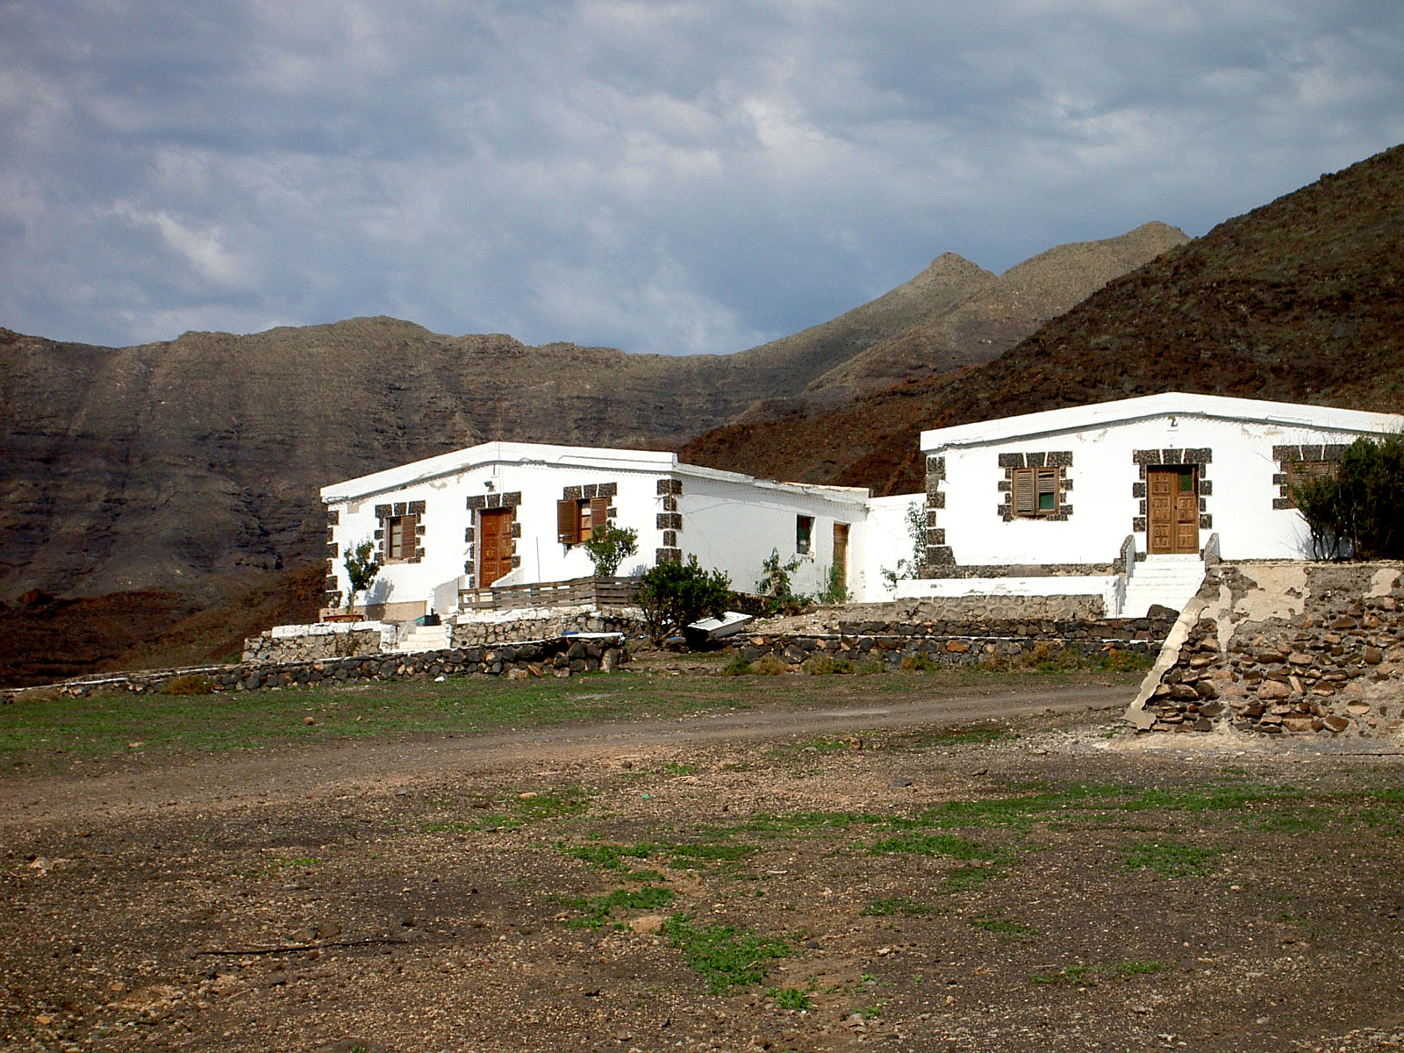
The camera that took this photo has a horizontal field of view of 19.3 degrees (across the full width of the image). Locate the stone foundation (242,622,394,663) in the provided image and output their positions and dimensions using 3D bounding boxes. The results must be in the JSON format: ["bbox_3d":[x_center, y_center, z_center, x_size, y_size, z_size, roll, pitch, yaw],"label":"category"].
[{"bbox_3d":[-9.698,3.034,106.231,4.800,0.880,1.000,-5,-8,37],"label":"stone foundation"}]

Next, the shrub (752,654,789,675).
[{"bbox_3d":[1.578,3.193,95.200,0.850,0.500,0.750,0,-7,0],"label":"shrub"}]

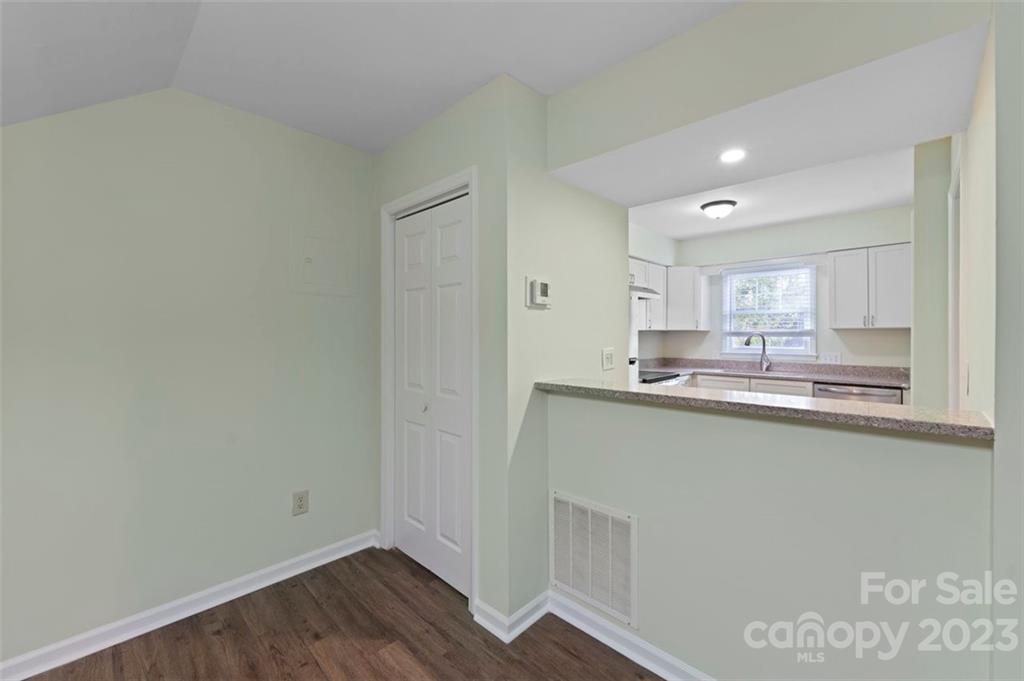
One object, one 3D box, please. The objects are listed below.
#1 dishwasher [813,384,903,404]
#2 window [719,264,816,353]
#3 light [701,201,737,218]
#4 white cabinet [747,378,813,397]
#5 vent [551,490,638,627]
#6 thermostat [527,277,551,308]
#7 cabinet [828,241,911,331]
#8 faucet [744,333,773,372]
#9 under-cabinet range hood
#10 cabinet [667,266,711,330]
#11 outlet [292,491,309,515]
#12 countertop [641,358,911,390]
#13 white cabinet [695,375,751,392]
[{"bbox_3d":[3.292,0.839,3.791,0.603,0.860,0.610,0,1,44],"label":"dishwasher"},{"bbox_3d":[2.997,-0.333,4.710,0.977,1.030,0.080,0,0,44],"label":"window"},{"bbox_3d":[1.852,-1.165,3.552,0.295,0.145,0.295,0,0,44],"label":"light"},{"bbox_3d":[2.984,0.857,4.330,0.556,0.860,0.600,0,0,44],"label":"white cabinet"},{"bbox_3d":[0.344,0.925,1.732,0.442,0.447,0.015,0,0,44],"label":"vent"},{"bbox_3d":[0.138,-0.221,1.837,0.037,0.142,0.178,0,1,44],"label":"thermostat"},{"bbox_3d":[3.565,-0.507,3.975,0.592,0.778,0.330,0,0,44],"label":"cabinet"},{"bbox_3d":[2.790,0.144,4.490,0.280,0.420,0.100,0,0,-14],"label":"faucet"},{"bbox_3d":[1.262,-0.545,4.397,0.460,0.150,0.760,0,0,44],"label":"under-cabinet range hood"},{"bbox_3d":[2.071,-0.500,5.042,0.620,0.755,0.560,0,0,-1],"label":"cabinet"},{"bbox_3d":[-1.162,0.898,2.190,0.010,0.121,0.080,0,0,44],"label":"outlet"},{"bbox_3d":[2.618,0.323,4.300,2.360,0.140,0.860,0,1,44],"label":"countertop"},{"bbox_3d":[2.498,0.828,4.569,0.550,0.860,0.600,0,1,44],"label":"white cabinet"}]

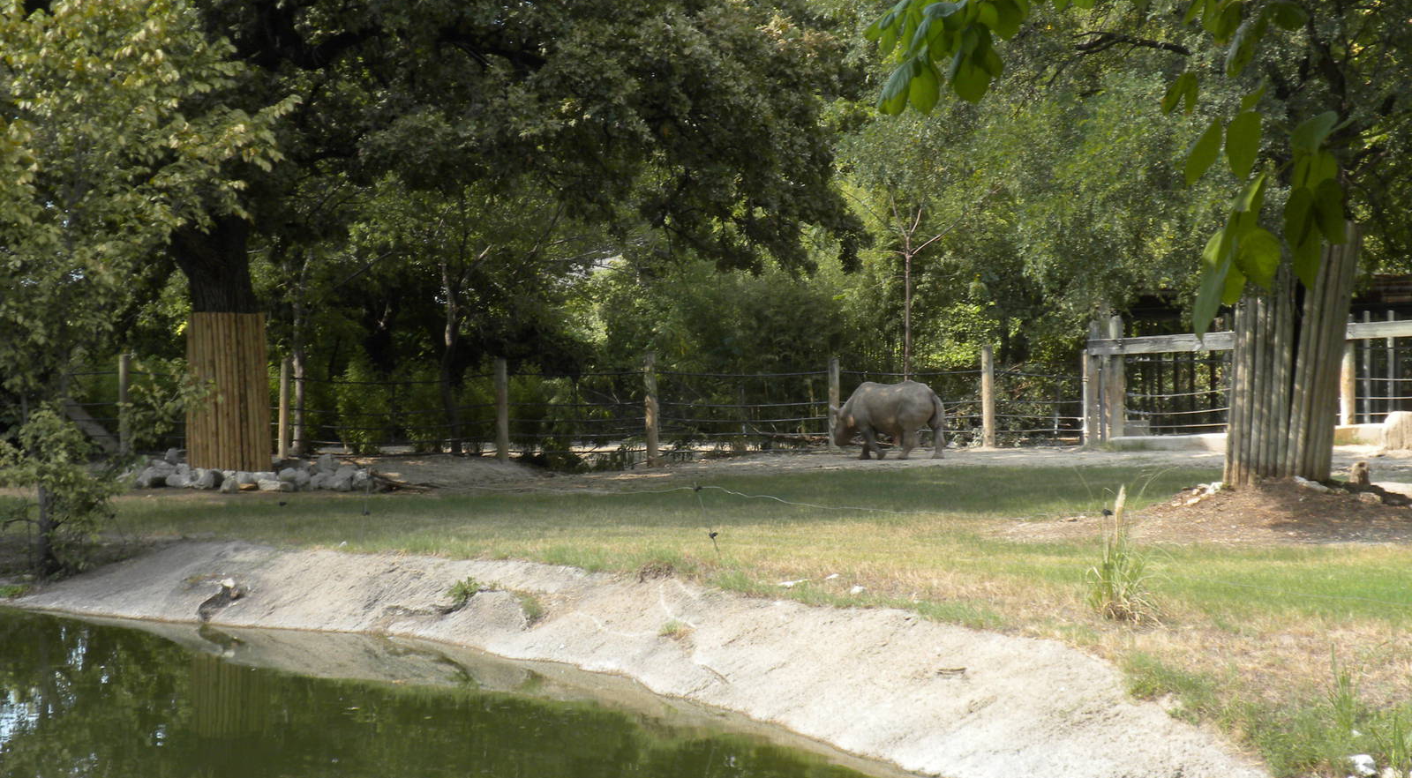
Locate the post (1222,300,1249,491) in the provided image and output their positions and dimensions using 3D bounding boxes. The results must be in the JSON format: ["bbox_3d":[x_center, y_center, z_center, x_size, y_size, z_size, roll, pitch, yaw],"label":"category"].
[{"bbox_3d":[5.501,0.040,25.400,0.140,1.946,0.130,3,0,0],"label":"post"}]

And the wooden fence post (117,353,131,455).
[{"bbox_3d":[-10.580,0.281,44.500,0.200,1.865,0.200,0,0,0],"label":"wooden fence post"}]

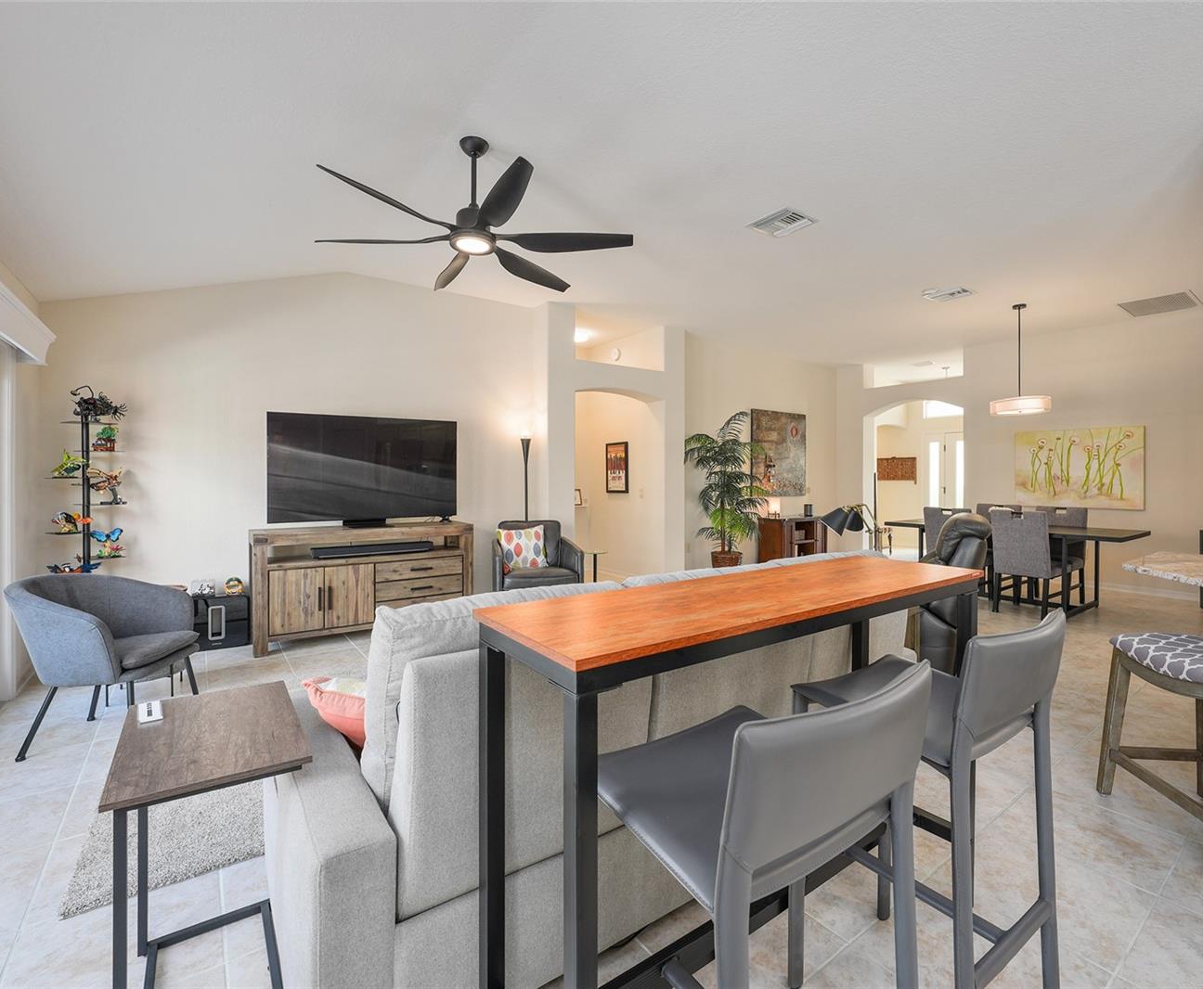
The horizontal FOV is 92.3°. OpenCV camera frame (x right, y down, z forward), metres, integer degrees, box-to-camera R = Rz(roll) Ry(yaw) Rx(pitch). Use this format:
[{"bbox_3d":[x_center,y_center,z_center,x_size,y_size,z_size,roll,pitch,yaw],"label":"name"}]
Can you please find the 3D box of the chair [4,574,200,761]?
[{"bbox_3d":[-2.420,0.780,2.790,0.670,0.775,0.690,0,1,0],"label":"chair"}]

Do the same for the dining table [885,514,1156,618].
[{"bbox_3d":[4.065,0.696,5.798,0.950,0.750,1.970,-1,1,-35],"label":"dining table"}]

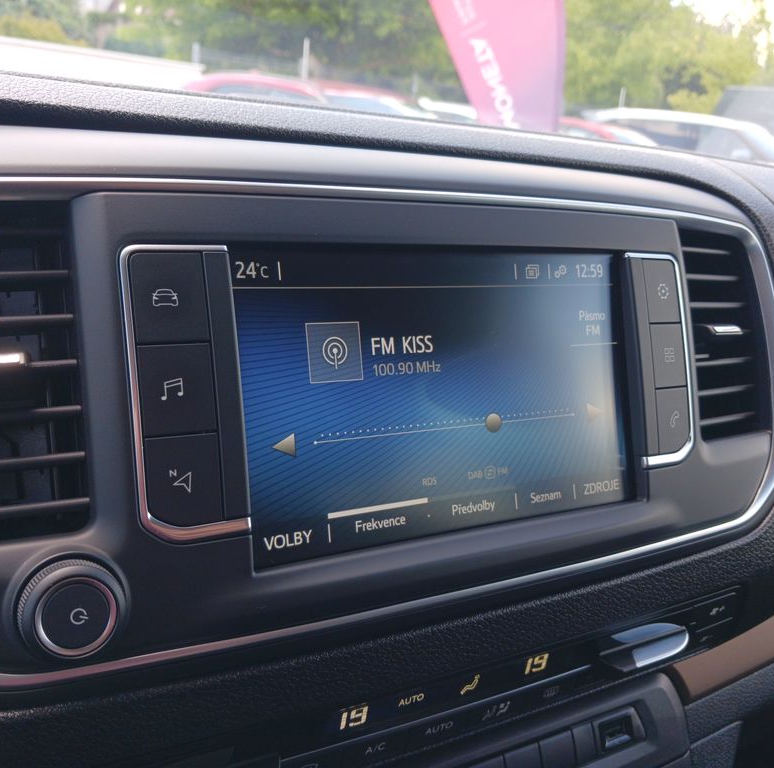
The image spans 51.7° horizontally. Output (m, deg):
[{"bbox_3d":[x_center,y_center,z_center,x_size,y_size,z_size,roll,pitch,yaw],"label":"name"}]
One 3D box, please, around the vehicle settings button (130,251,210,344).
[{"bbox_3d":[-0.059,-0.023,0.215,0.020,0.024,0.005,-4,-1,-29],"label":"vehicle settings button"}]

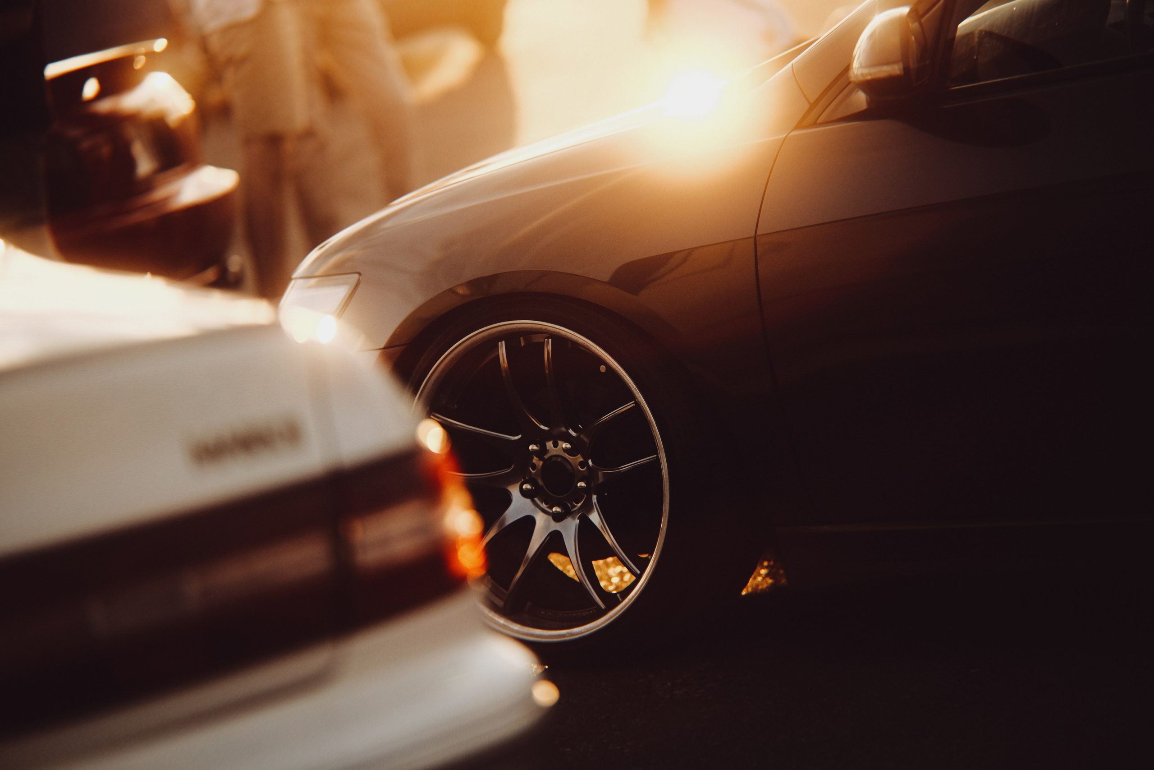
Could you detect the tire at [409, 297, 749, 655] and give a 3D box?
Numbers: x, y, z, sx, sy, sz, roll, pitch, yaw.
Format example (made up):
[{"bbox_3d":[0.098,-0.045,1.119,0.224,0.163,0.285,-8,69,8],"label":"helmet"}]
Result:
[{"bbox_3d":[-0.004,0.140,5.856,0.630,0.630,0.225,0,6,35],"label":"tire"}]

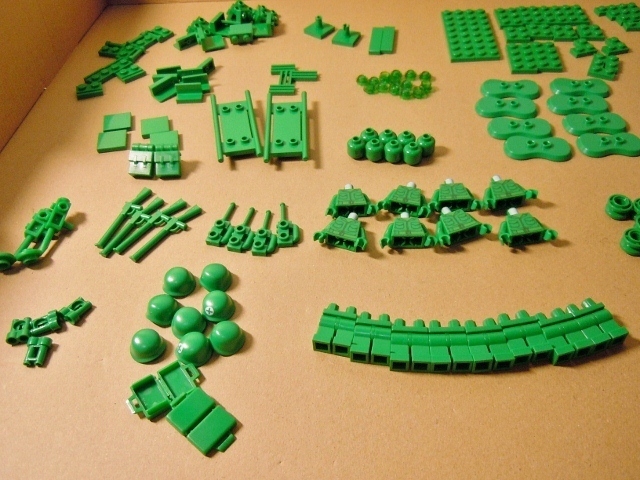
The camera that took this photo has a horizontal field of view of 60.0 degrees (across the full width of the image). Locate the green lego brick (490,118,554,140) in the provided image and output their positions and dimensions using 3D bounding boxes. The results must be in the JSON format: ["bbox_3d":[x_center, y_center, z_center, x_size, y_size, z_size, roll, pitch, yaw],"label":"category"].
[{"bbox_3d":[0.114,-0.064,0.317,0.035,0.005,0.017,3,49,6],"label":"green lego brick"}]

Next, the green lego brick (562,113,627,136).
[{"bbox_3d":[0.157,-0.067,0.316,0.036,0.005,0.017,-3,48,1],"label":"green lego brick"}]

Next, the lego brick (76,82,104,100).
[{"bbox_3d":[-0.148,-0.096,0.357,0.016,0.005,0.010,-13,49,-8],"label":"lego brick"}]

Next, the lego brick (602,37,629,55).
[{"bbox_3d":[0.195,-0.129,0.370,0.016,0.005,0.016,-13,49,-7],"label":"lego brick"}]

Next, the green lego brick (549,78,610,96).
[{"bbox_3d":[0.160,-0.094,0.340,0.035,0.005,0.017,2,49,5],"label":"green lego brick"}]

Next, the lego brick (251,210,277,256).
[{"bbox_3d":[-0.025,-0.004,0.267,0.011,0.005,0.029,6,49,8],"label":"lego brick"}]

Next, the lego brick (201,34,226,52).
[{"bbox_3d":[-0.076,-0.140,0.395,0.016,0.007,0.008,-15,49,-10],"label":"lego brick"}]

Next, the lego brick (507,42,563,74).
[{"bbox_3d":[0.140,-0.120,0.366,0.033,0.005,0.033,1,49,4],"label":"lego brick"}]

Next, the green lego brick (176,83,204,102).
[{"bbox_3d":[-0.083,-0.094,0.356,0.016,0.010,0.008,-2,49,3],"label":"green lego brick"}]

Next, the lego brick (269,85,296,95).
[{"bbox_3d":[-0.023,-0.095,0.355,0.016,0.003,0.008,1,49,4],"label":"lego brick"}]

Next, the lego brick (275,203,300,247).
[{"bbox_3d":[-0.016,-0.009,0.275,0.011,0.005,0.029,-6,48,-2],"label":"lego brick"}]

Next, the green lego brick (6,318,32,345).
[{"bbox_3d":[-0.131,0.040,0.242,0.010,0.005,0.011,-9,49,-4],"label":"green lego brick"}]

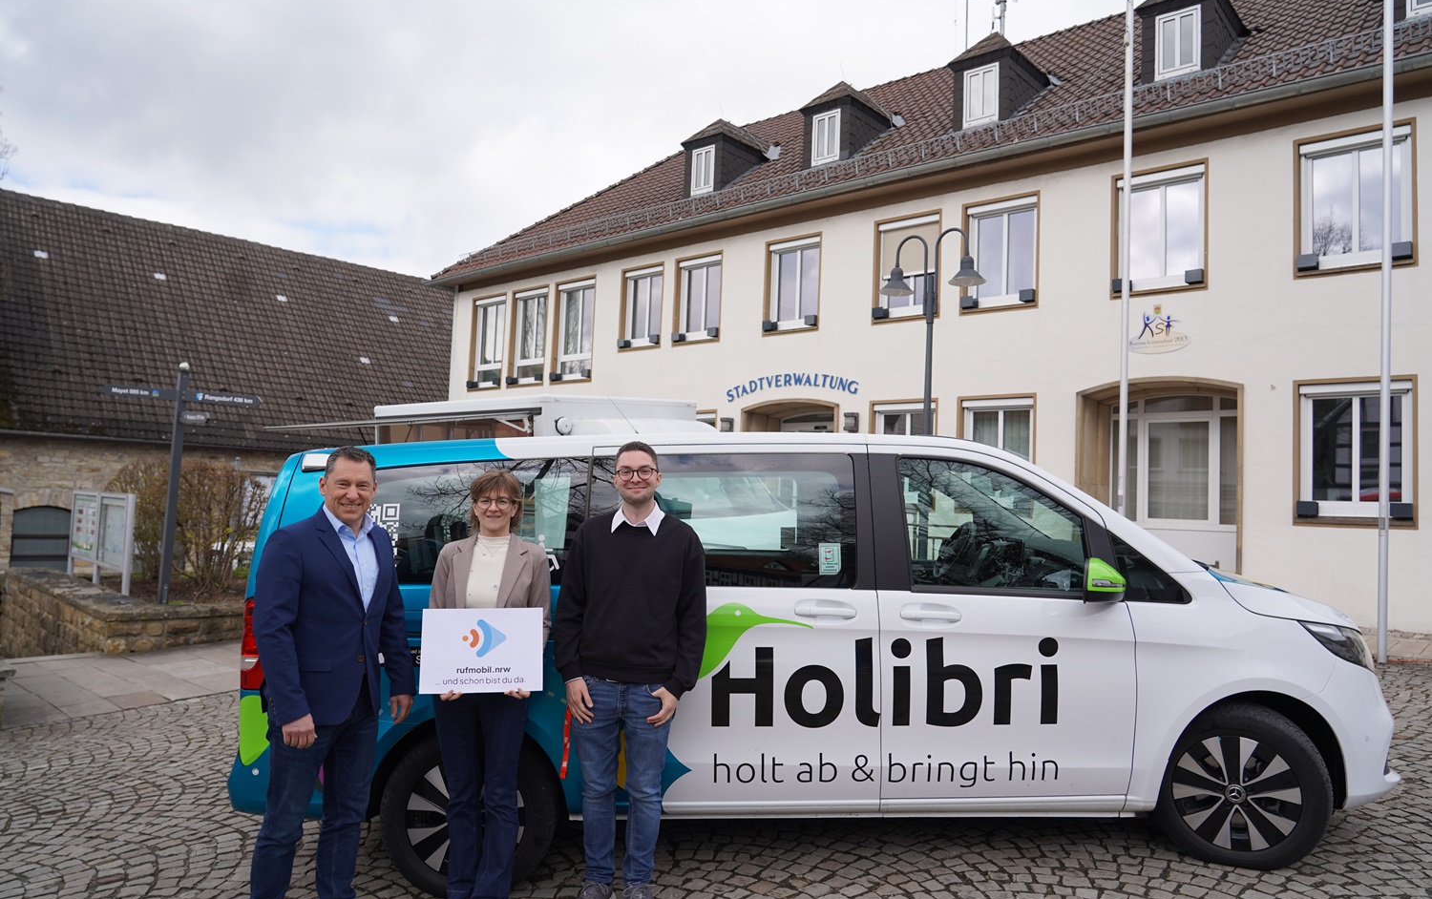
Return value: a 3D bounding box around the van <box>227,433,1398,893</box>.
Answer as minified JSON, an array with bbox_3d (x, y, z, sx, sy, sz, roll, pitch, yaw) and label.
[{"bbox_3d":[0.460,0.884,4.860,5.140,1.920,2.040,1,-3,-3],"label":"van"}]

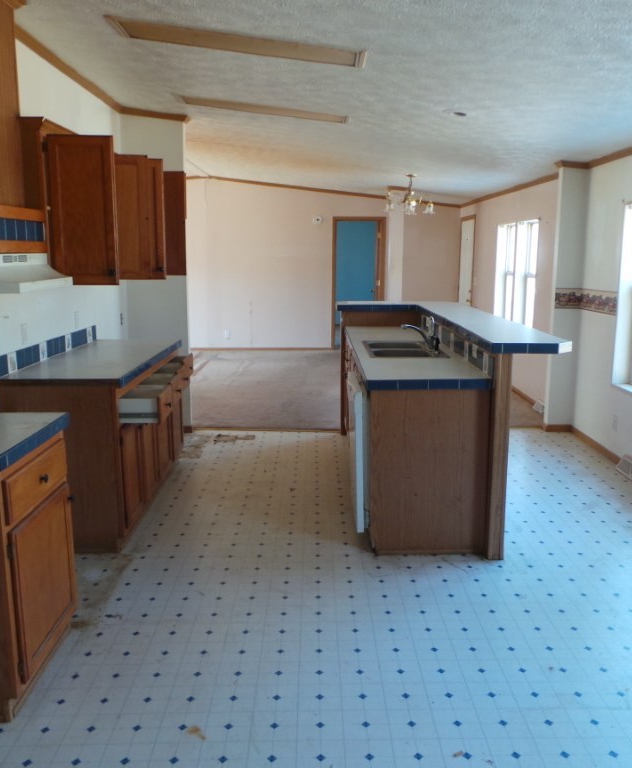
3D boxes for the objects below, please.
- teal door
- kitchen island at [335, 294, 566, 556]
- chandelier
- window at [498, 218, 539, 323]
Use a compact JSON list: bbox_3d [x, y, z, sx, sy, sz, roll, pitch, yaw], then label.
[{"bbox_3d":[0.683,-1.645,11.463,0.742,2.075,0.045,0,11,0],"label":"teal door"},{"bbox_3d":[0.722,0.064,4.919,1.038,1.113,3.083,0,11,0],"label":"kitchen island"},{"bbox_3d":[1.071,-2.141,7.698,0.560,0.447,0.561,0,11,0],"label":"chandelier"},{"bbox_3d":[2.294,-1.166,7.776,0.083,1.348,1.545,0,11,0],"label":"window"}]

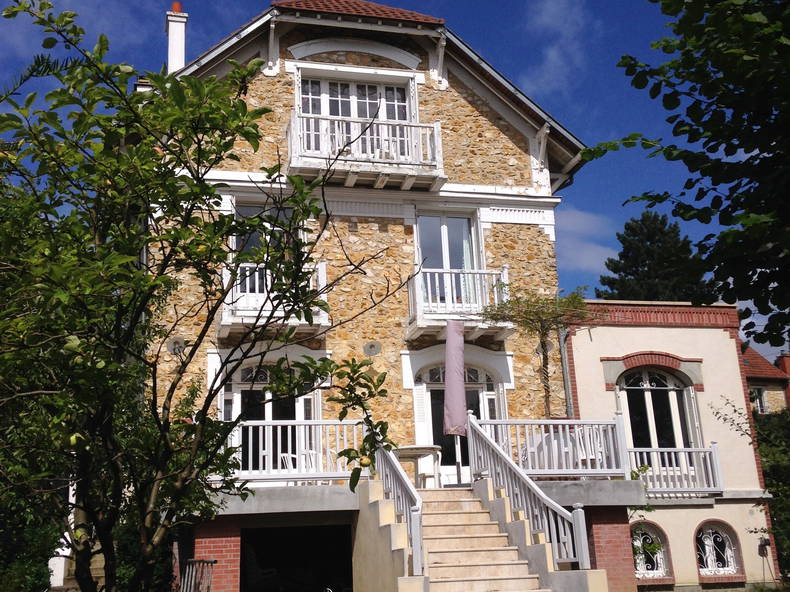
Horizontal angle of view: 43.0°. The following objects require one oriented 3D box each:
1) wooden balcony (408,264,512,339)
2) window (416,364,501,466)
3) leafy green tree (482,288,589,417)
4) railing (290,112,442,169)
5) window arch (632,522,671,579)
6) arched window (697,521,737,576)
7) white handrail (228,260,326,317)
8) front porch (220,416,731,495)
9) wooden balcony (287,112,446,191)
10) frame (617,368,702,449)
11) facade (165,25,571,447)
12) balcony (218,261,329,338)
[{"bbox_3d":[1.131,0.115,17.875,1.757,1.176,0.710,2,-19,-14],"label":"wooden balcony"},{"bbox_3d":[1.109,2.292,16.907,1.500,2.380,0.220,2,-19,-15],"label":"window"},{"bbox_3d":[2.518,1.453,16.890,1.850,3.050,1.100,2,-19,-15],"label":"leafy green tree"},{"bbox_3d":[-0.547,-2.593,17.763,2.720,1.020,0.550,2,-19,-15],"label":"railing"},{"bbox_3d":[4.376,4.492,17.680,0.908,1.039,0.270,2,-19,-14],"label":"window arch"},{"bbox_3d":[5.573,4.386,17.436,0.860,0.920,0.200,2,-19,-15],"label":"arched window"},{"bbox_3d":[-1.987,-0.038,16.448,1.720,0.950,0.550,2,-19,-15],"label":"white handrail"},{"bbox_3d":[1.553,2.684,15.455,8.570,1.260,2.480,2,-19,-15],"label":"front porch"},{"bbox_3d":[-0.548,-2.622,18.403,2.826,1.145,0.710,2,-19,-14],"label":"wooden balcony"},{"bbox_3d":[4.834,2.232,18.599,1.576,1.848,0.220,2,-19,-14],"label":"frame"},{"bbox_3d":[-0.552,-0.997,18.108,7.458,8.646,0.800,2,-19,-14],"label":"facade"},{"bbox_3d":[-2.048,0.058,17.070,1.829,1.172,0.710,2,-19,-14],"label":"balcony"}]

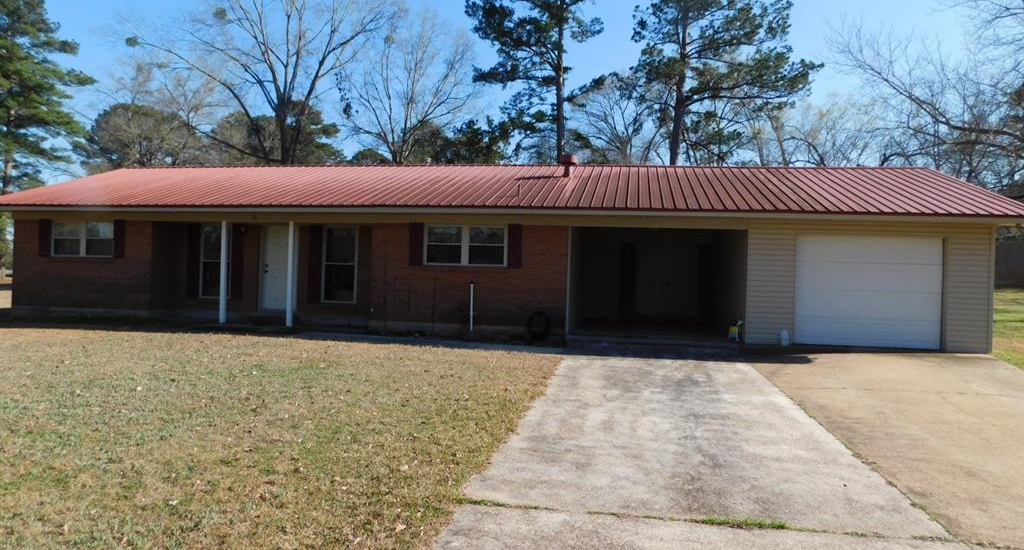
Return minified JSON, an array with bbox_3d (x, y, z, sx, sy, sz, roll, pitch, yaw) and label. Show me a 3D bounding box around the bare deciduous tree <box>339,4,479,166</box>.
[{"bbox_3d":[-6.146,-7.507,40.044,8.098,16.438,7.693,2,1,-9],"label":"bare deciduous tree"}]

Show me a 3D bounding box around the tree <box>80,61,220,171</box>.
[{"bbox_3d":[-25.089,-7.372,47.043,9.381,14.751,8.912,2,1,-28],"label":"tree"}]

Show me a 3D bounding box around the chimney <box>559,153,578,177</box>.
[{"bbox_3d":[1.365,-2.643,16.500,0.420,0.560,0.400,2,1,10],"label":"chimney"}]

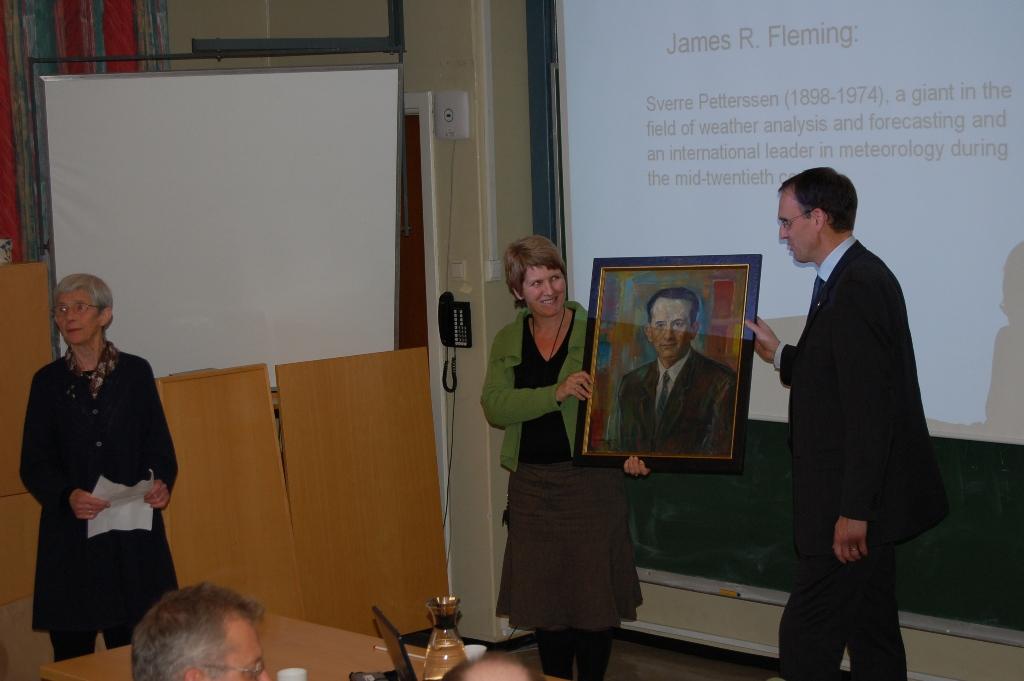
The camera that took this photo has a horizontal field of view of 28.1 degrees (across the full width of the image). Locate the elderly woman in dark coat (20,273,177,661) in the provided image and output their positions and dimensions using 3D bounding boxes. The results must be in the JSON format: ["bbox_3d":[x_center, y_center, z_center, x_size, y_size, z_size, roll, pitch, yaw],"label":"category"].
[{"bbox_3d":[-1.300,0.573,6.420,0.480,1.570,0.360,-4,6,-21],"label":"elderly woman in dark coat"}]

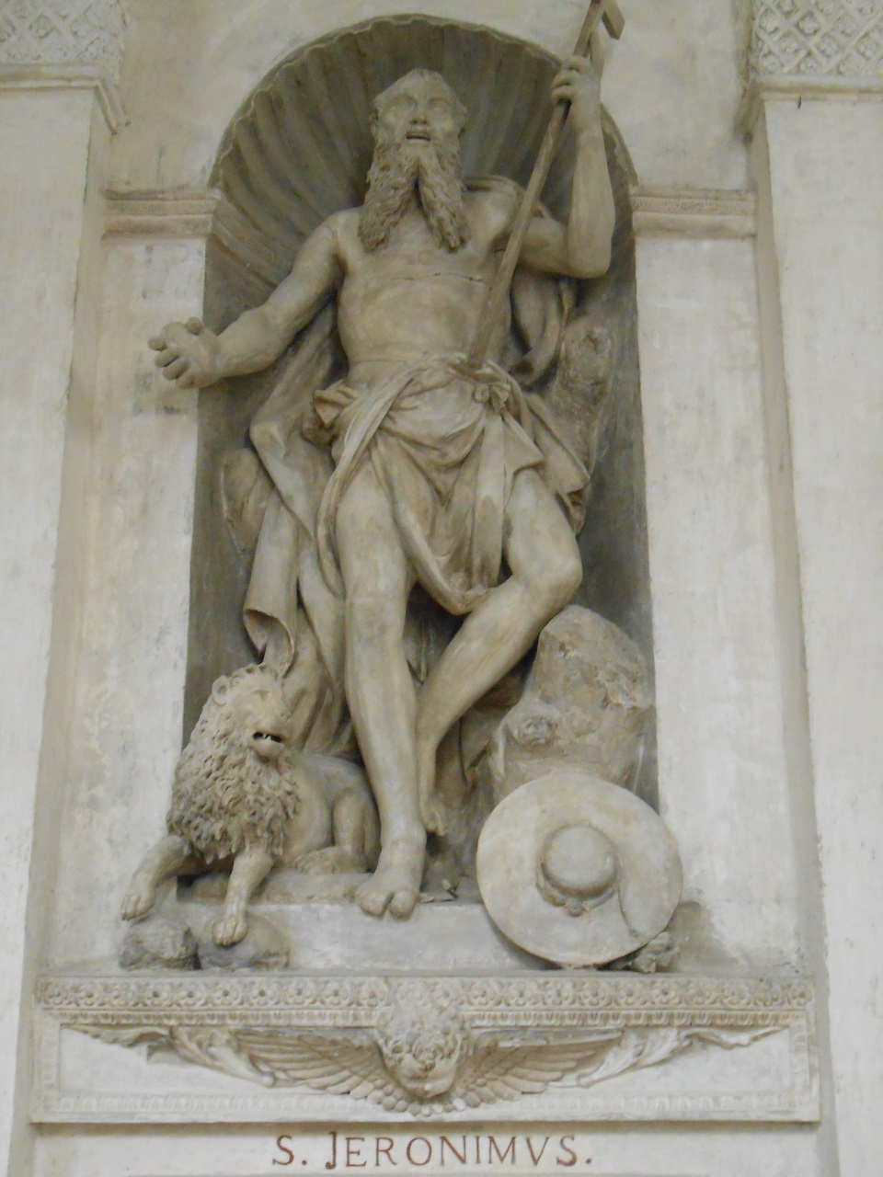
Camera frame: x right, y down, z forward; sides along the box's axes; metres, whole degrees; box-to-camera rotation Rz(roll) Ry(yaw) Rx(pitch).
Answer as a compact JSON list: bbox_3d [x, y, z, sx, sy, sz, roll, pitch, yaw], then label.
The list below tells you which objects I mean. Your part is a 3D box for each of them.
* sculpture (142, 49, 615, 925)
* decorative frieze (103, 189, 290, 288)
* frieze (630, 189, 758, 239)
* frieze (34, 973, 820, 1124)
[{"bbox_3d":[-0.120,-0.294,3.910,1.060,2.140,0.530,0,-19,0],"label":"sculpture"},{"bbox_3d":[-0.598,-0.847,4.080,0.415,0.135,0.300,0,-19,0],"label":"decorative frieze"},{"bbox_3d":[0.597,-0.879,3.974,0.290,0.140,0.080,0,-19,0],"label":"frieze"},{"bbox_3d":[-0.033,0.919,3.330,1.565,0.290,0.120,0,-19,0],"label":"frieze"}]

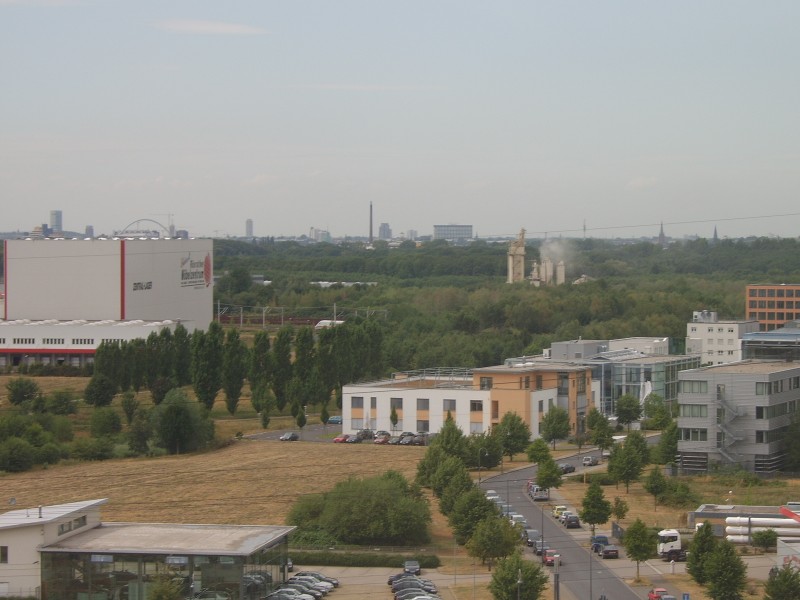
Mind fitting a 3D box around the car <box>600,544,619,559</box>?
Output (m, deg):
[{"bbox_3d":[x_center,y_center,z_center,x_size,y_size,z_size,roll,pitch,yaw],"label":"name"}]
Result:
[{"bbox_3d":[23.815,28.688,230.429,1.720,1.420,4.400,0,2,-5],"label":"car"}]

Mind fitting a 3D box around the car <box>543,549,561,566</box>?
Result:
[{"bbox_3d":[17.769,30.085,235.664,1.680,1.500,3.900,0,2,-4],"label":"car"}]

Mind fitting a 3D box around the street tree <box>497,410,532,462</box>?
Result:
[{"bbox_3d":[19.098,23.114,339.668,5.700,8.300,5.700,0,2,0],"label":"street tree"}]

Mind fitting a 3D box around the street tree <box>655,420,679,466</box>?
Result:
[{"bbox_3d":[42.581,22.756,319.332,3.700,7.400,3.700,0,2,0],"label":"street tree"}]

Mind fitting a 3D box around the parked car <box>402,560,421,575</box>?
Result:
[{"bbox_3d":[1.329,30.318,229.750,1.760,1.440,4.300,0,2,-2],"label":"parked car"}]

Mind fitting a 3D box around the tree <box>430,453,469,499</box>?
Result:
[{"bbox_3d":[7.019,25.541,284.971,5.400,7.200,5.400,0,2,0],"label":"tree"}]

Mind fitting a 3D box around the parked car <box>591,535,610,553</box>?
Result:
[{"bbox_3d":[23.450,28.507,235.021,1.680,1.480,4.000,0,2,-5],"label":"parked car"}]

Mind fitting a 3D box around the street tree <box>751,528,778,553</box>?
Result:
[{"bbox_3d":[42.415,27.997,234.245,3.000,2.550,3.000,0,2,0],"label":"street tree"}]

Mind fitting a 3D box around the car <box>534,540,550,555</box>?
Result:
[{"bbox_3d":[16.412,28.579,232.979,1.730,1.470,4.250,0,2,-5],"label":"car"}]

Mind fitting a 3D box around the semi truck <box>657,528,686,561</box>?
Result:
[{"bbox_3d":[33.754,28.885,237.821,6.000,3.750,2.500,0,2,-4],"label":"semi truck"}]

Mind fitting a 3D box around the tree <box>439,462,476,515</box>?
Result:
[{"bbox_3d":[7.704,25.780,269.258,5.200,7.800,5.200,0,2,0],"label":"tree"}]

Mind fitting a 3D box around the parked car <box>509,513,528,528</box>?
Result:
[{"bbox_3d":[14.778,27.885,253.970,1.720,1.470,4.250,0,2,-6],"label":"parked car"}]

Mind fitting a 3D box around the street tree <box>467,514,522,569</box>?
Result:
[{"bbox_3d":[10.751,27.891,231.085,6.000,6.200,6.000,0,2,0],"label":"street tree"}]

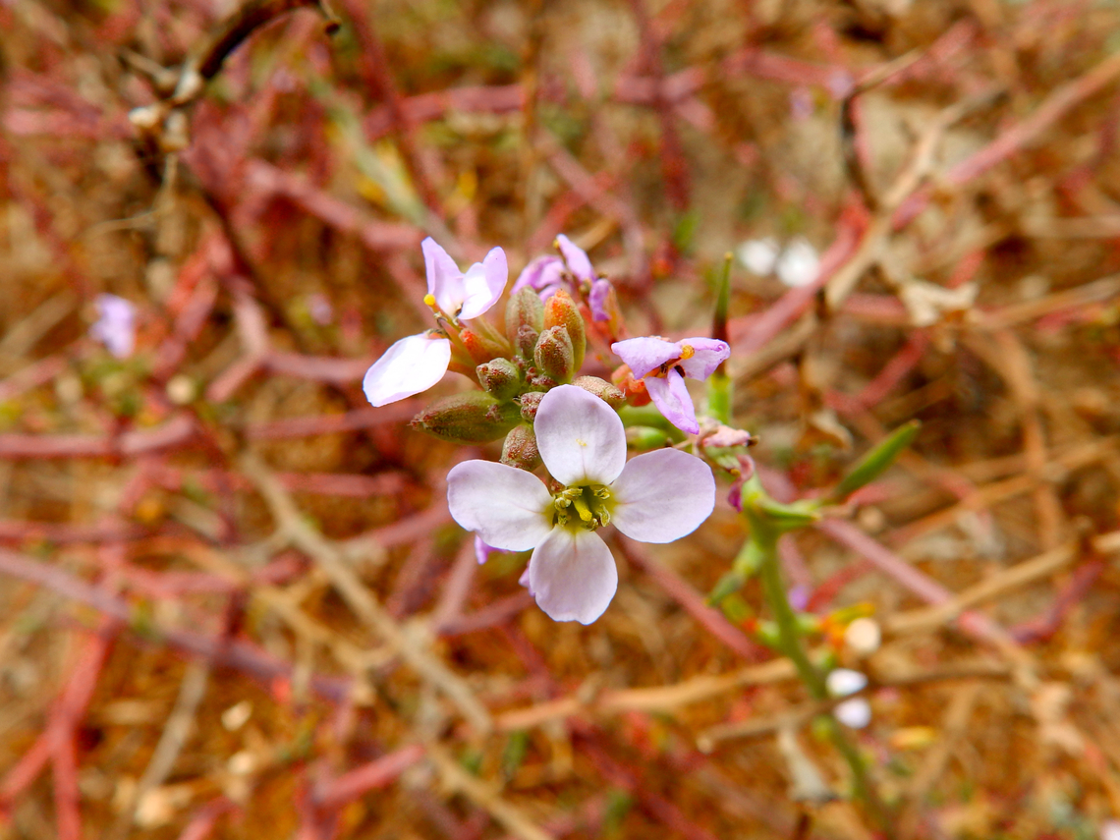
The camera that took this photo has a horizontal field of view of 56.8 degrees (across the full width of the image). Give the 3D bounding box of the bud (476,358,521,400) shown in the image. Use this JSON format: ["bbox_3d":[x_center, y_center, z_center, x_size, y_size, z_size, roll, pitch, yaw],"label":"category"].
[{"bbox_3d":[-0.005,-0.003,0.082,0.003,0.004,0.003,-50,35,13],"label":"bud"}]

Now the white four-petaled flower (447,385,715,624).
[{"bbox_3d":[0.002,0.007,0.080,0.021,0.018,0.006,0,5,-3],"label":"white four-petaled flower"}]

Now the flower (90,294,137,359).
[{"bbox_3d":[-0.080,-0.017,0.185,0.008,0.011,0.008,0,31,-6],"label":"flower"}]

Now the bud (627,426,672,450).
[{"bbox_3d":[0.006,0.001,0.073,0.003,0.002,0.002,0,90,18],"label":"bud"}]

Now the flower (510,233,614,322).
[{"bbox_3d":[0.000,-0.010,0.072,0.007,0.006,0.006,6,21,0],"label":"flower"}]

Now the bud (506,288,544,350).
[{"bbox_3d":[-0.003,-0.008,0.084,0.003,0.006,0.003,-5,31,1],"label":"bud"}]

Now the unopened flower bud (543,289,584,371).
[{"bbox_3d":[0.000,-0.007,0.083,0.003,0.007,0.003,-11,28,3],"label":"unopened flower bud"}]

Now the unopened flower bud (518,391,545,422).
[{"bbox_3d":[-0.002,-0.001,0.083,0.002,0.002,0.003,0,14,14],"label":"unopened flower bud"}]

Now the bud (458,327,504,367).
[{"bbox_3d":[-0.006,-0.006,0.085,0.004,0.002,0.002,32,14,-18],"label":"bud"}]

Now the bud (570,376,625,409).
[{"bbox_3d":[0.002,-0.002,0.067,0.004,0.002,0.002,14,90,25],"label":"bud"}]

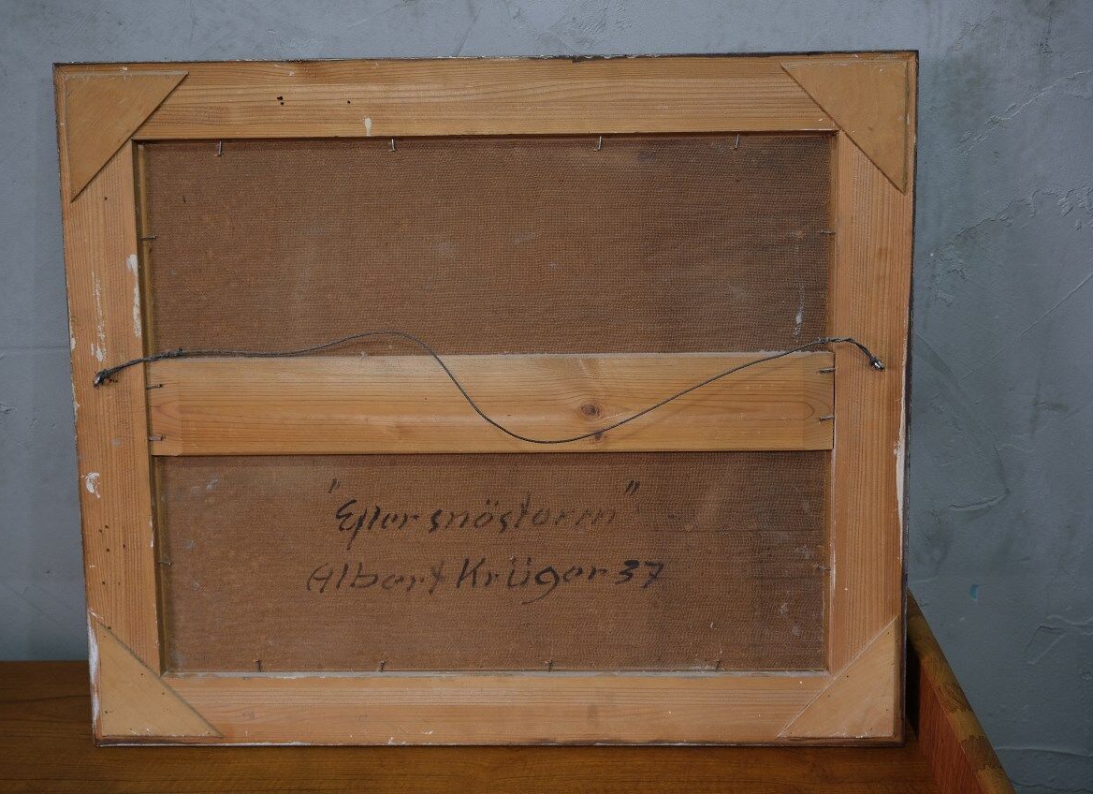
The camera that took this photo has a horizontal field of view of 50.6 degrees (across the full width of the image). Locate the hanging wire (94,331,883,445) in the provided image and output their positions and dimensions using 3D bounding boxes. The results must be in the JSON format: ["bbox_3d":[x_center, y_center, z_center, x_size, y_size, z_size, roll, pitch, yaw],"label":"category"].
[{"bbox_3d":[-0.054,-0.008,1.018,0.696,0.101,0.030,-1,6,2],"label":"hanging wire"}]

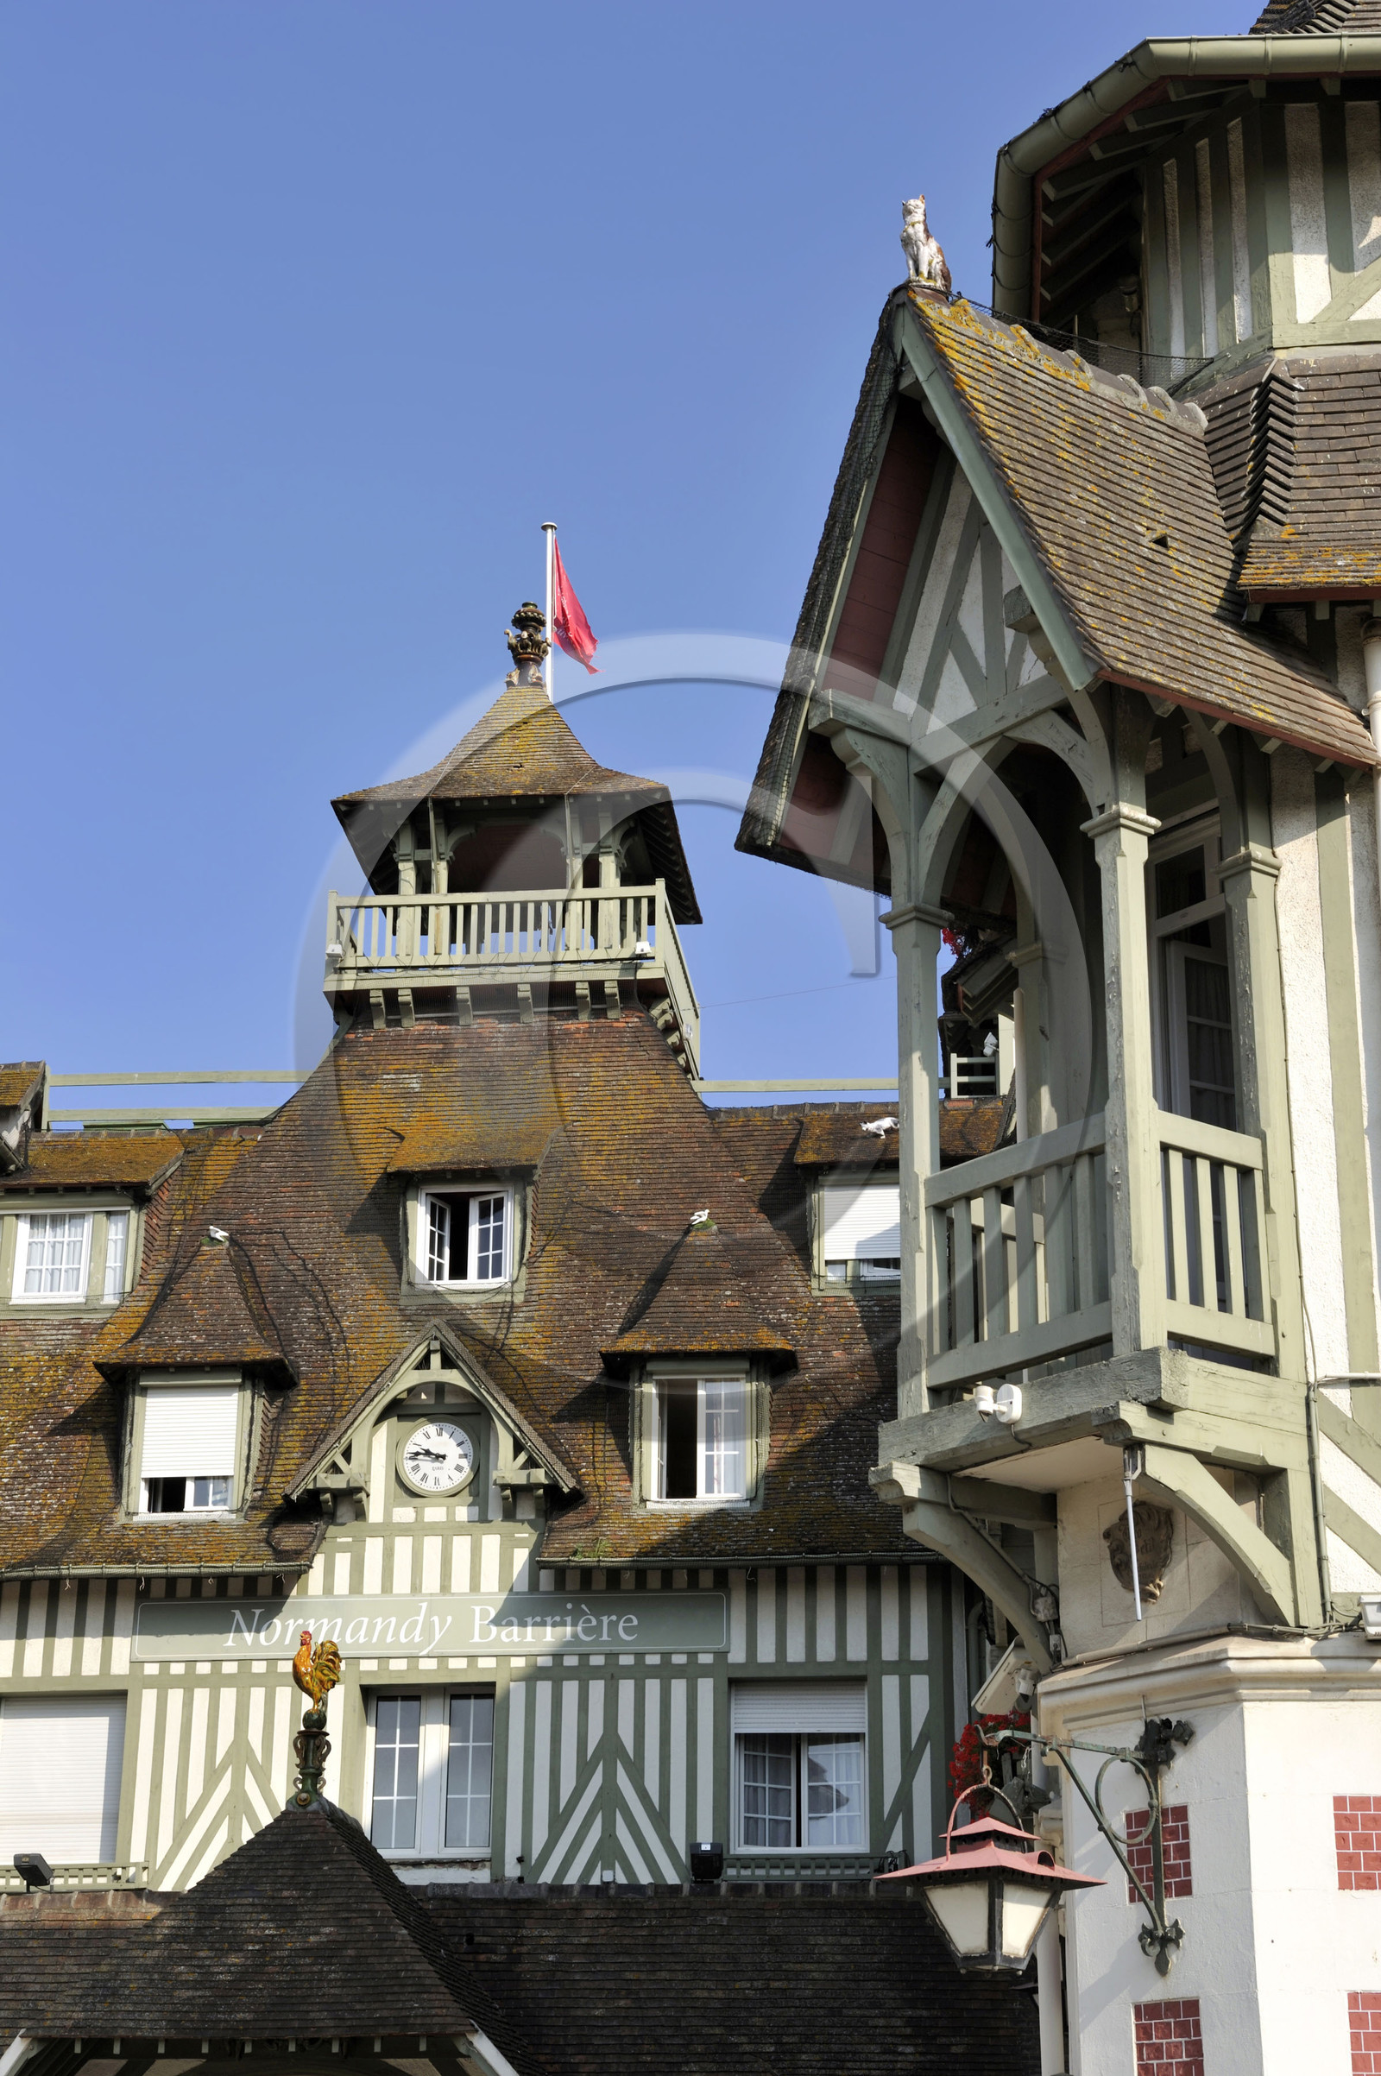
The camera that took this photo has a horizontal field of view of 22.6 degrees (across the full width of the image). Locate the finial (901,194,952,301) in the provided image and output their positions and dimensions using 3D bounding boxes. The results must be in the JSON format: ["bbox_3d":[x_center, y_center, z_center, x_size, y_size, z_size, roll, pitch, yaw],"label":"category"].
[{"bbox_3d":[1.073,-3.595,15.721,0.300,0.530,0.210,21,-29,-41],"label":"finial"}]

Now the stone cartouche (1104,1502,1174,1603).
[{"bbox_3d":[1.840,2.124,14.317,0.120,0.430,0.350,20,-29,-39],"label":"stone cartouche"}]

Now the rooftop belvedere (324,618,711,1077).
[{"bbox_3d":[-2.139,-2.819,44.710,4.208,6.336,4.109,-2,-21,6],"label":"rooftop belvedere"}]

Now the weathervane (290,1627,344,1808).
[{"bbox_3d":[-2.931,5.297,27.000,0.400,1.397,0.250,16,-27,-34],"label":"weathervane"}]

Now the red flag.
[{"bbox_3d":[-1.572,-5.839,46.887,0.660,2.007,0.350,-2,-21,6],"label":"red flag"}]

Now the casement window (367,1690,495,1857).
[{"bbox_3d":[-2.391,6.793,31.968,1.170,1.530,0.150,-2,-22,7],"label":"casement window"}]

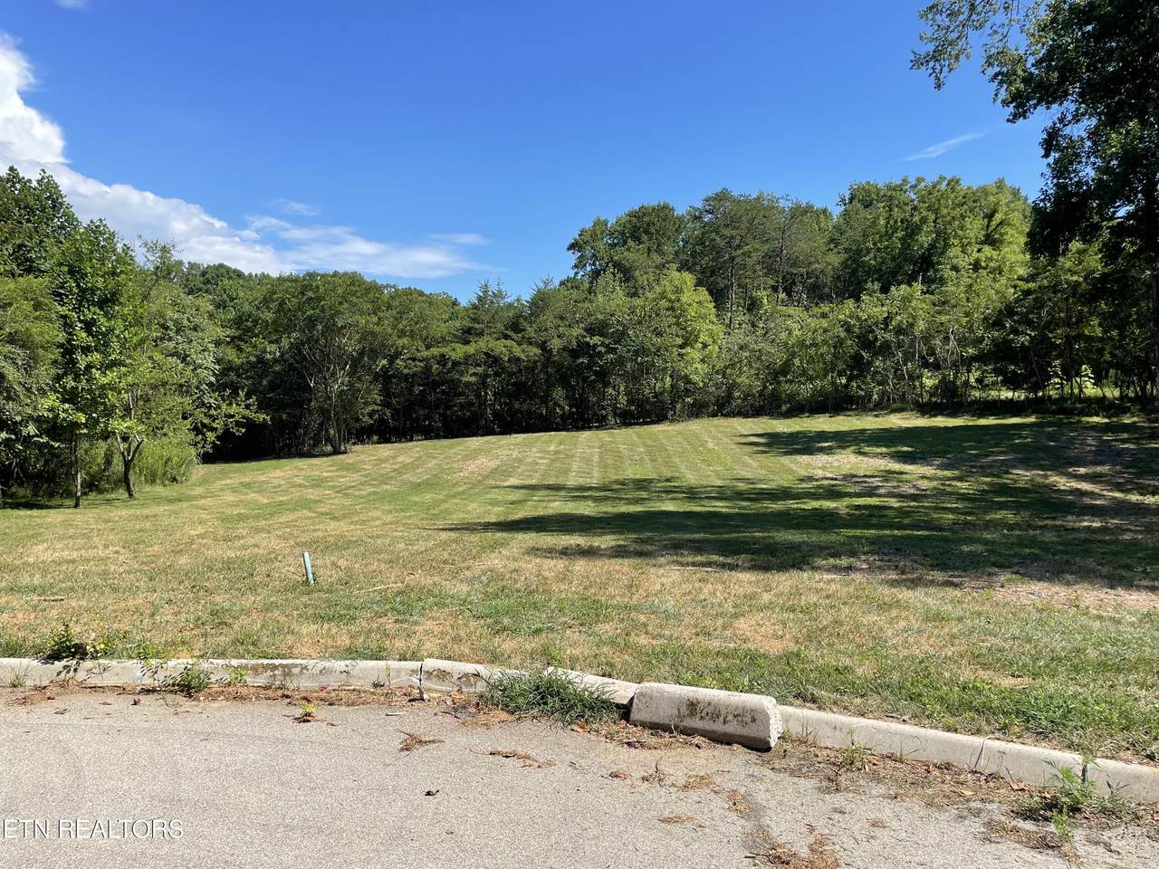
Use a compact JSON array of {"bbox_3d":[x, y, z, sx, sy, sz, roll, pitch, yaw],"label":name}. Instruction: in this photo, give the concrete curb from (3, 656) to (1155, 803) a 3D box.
[{"bbox_3d":[-0.503,1.481,4.944,6.400,0.165,0.820,0,0,16],"label":"concrete curb"}]

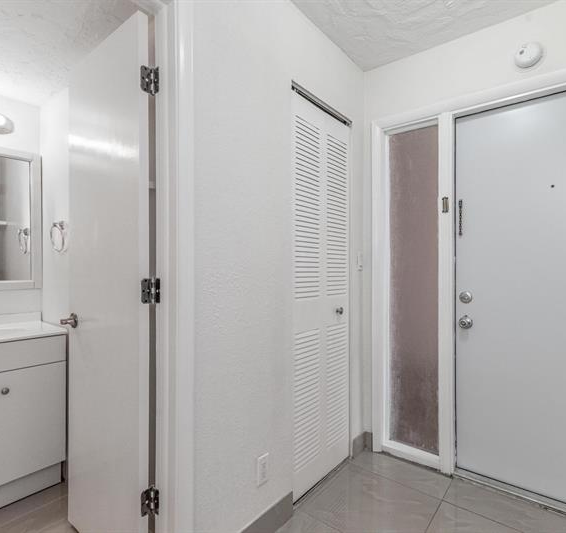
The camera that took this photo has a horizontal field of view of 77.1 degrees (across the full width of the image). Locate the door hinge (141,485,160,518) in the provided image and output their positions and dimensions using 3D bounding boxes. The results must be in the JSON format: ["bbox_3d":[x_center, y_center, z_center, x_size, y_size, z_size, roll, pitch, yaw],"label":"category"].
[{"bbox_3d":[-0.455,0.826,1.227,0.050,0.090,0.050,0,0,38],"label":"door hinge"}]

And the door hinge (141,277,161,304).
[{"bbox_3d":[-0.457,0.088,1.230,0.050,0.090,0.050,0,0,38],"label":"door hinge"}]

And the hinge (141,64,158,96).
[{"bbox_3d":[-0.458,-0.651,1.232,0.050,0.090,0.050,0,0,38],"label":"hinge"}]

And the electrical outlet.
[{"bbox_3d":[-0.080,0.864,1.507,0.008,0.116,0.071,0,0,38],"label":"electrical outlet"}]

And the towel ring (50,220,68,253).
[{"bbox_3d":[-1.219,-0.161,1.933,0.170,0.170,0.065,0,0,38],"label":"towel ring"}]

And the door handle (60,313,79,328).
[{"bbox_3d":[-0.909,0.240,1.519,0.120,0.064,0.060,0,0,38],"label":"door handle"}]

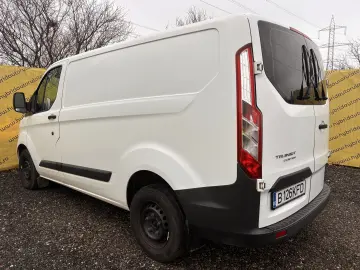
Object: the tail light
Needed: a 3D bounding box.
[{"bbox_3d":[0.445,-0.151,1.749,0.180,0.880,0.190,4,7,43],"label":"tail light"}]

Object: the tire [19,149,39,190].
[{"bbox_3d":[-2.553,0.579,4.643,0.660,0.665,0.220,4,7,43],"label":"tire"}]

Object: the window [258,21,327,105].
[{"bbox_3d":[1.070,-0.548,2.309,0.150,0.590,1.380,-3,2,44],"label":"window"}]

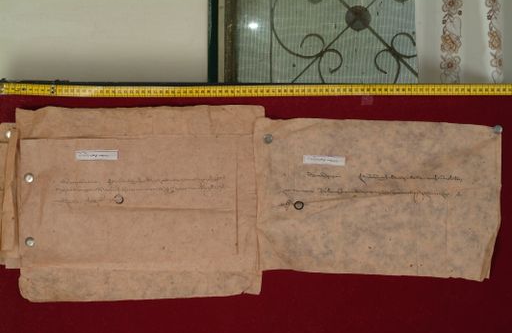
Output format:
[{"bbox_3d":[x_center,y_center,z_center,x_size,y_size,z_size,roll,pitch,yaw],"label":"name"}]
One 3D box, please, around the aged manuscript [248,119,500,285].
[{"bbox_3d":[0.204,0.055,2.111,0.420,0.263,0.010,3,0,0],"label":"aged manuscript"}]

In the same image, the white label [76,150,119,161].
[{"bbox_3d":[-0.268,-0.018,2.111,0.072,0.017,0.002,0,0,0],"label":"white label"}]

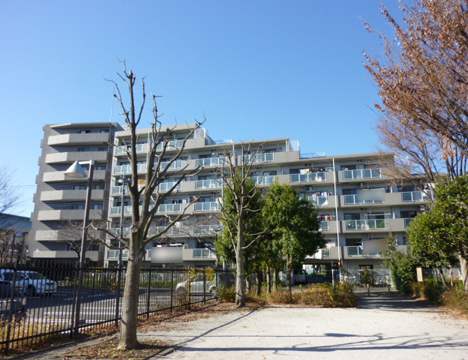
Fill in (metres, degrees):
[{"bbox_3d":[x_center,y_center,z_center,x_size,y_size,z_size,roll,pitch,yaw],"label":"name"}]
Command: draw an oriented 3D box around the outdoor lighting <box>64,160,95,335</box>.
[{"bbox_3d":[-4.550,1.771,9.763,1.000,4.760,0.720,-4,-14,16],"label":"outdoor lighting"}]

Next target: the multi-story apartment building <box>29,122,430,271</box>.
[{"bbox_3d":[-2.111,2.505,49.853,53.800,23.400,14.000,-4,-14,16],"label":"multi-story apartment building"}]

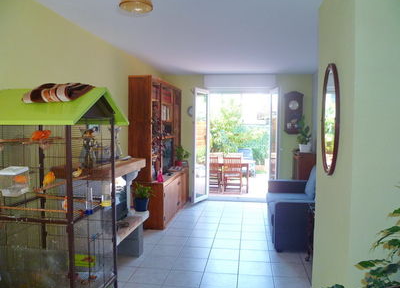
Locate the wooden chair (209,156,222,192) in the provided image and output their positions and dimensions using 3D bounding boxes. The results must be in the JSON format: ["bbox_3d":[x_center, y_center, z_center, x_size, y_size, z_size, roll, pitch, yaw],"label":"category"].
[{"bbox_3d":[0.296,0.736,7.899,0.460,0.870,0.520,0,2,9],"label":"wooden chair"}]

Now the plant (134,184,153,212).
[{"bbox_3d":[-0.682,0.648,3.918,0.205,0.330,0.205,0,2,9],"label":"plant"}]

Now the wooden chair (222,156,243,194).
[{"bbox_3d":[0.797,0.739,7.803,0.460,0.870,0.520,0,2,9],"label":"wooden chair"}]

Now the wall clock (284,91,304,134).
[{"bbox_3d":[1.753,-0.574,6.026,0.365,0.810,0.150,0,2,9],"label":"wall clock"}]

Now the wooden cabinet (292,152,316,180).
[{"bbox_3d":[1.876,0.650,5.716,0.360,1.020,0.760,0,2,9],"label":"wooden cabinet"}]

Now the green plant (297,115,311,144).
[{"bbox_3d":[1.809,-0.232,5.638,0.240,0.500,0.240,0,2,9],"label":"green plant"}]

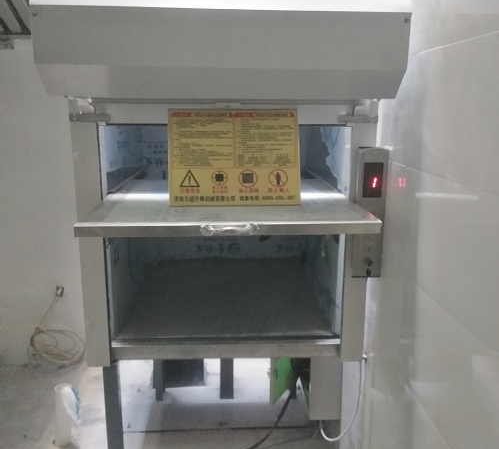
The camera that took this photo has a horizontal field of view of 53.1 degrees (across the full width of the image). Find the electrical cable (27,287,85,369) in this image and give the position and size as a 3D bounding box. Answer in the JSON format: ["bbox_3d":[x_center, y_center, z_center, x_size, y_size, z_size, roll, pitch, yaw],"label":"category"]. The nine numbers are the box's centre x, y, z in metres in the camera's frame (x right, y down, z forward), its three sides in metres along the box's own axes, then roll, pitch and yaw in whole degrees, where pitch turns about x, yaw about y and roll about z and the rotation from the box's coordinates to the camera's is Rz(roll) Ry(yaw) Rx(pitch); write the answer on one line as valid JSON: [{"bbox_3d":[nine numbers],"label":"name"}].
[{"bbox_3d":[-1.208,0.650,3.146,0.335,0.522,0.113,0,13,-2],"label":"electrical cable"}]

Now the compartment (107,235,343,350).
[{"bbox_3d":[-0.089,0.078,2.174,0.791,0.463,0.980,0,13,-2],"label":"compartment"}]

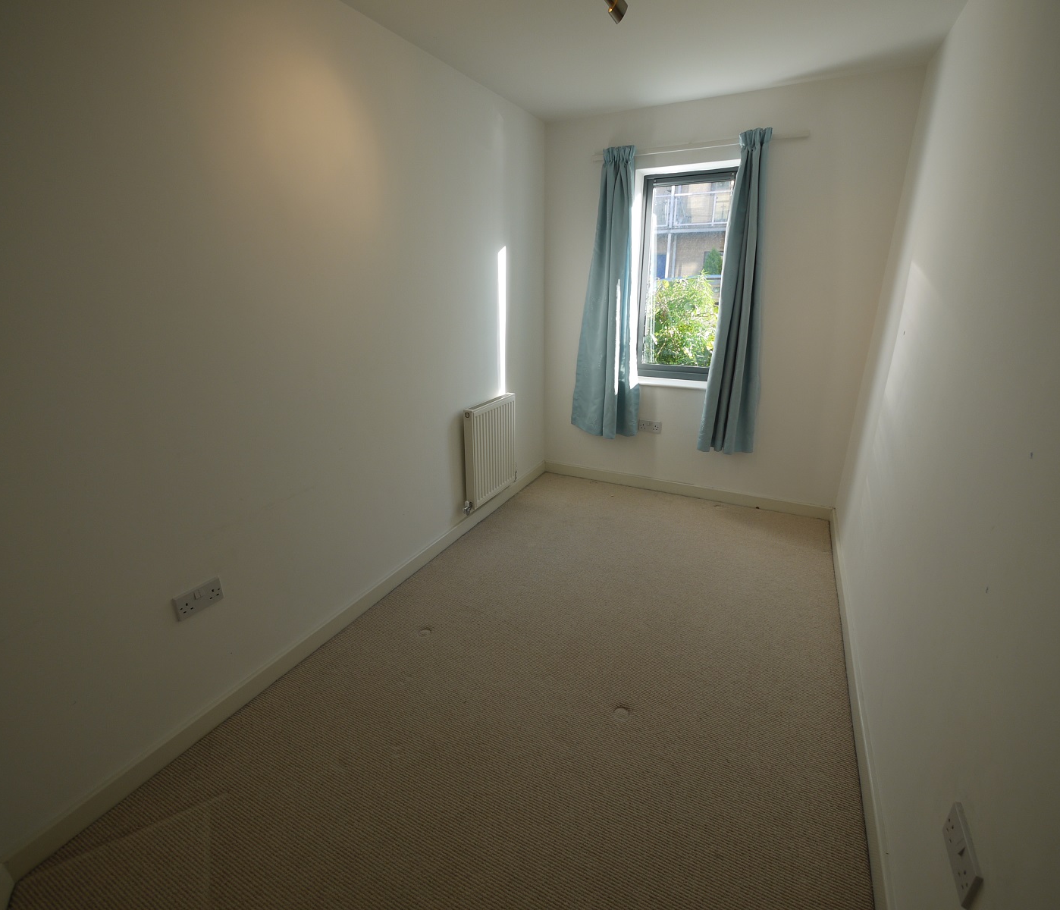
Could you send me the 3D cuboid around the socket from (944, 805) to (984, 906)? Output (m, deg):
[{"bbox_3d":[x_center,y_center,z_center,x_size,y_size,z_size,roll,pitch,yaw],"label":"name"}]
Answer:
[{"bbox_3d":[0.808,0.745,0.918,0.011,0.086,0.147,9,22,25],"label":"socket"}]

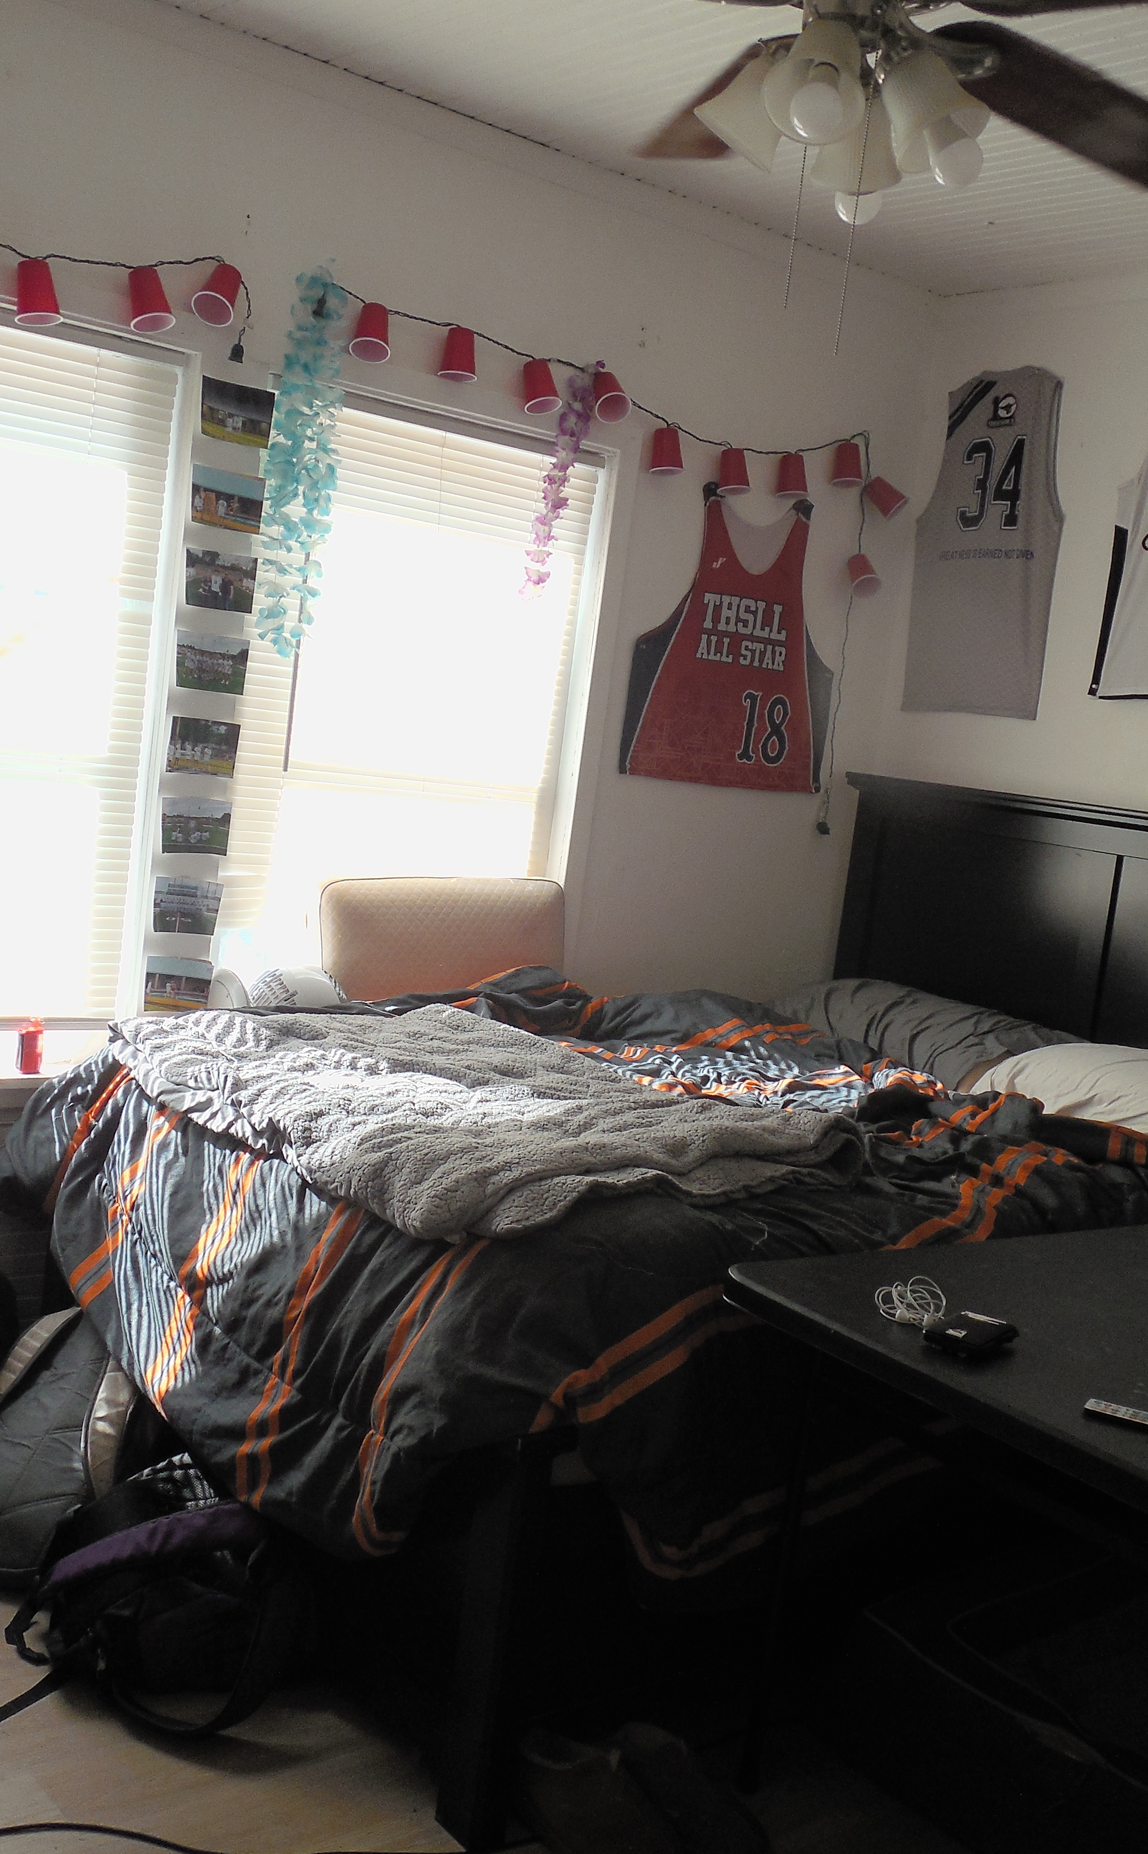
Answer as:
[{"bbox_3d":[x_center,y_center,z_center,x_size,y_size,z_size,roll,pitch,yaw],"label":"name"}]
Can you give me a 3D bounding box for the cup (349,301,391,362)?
[{"bbox_3d":[-0.380,-1.127,3.375,0.077,0.091,0.077,5,-17,1],"label":"cup"}]

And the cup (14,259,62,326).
[{"bbox_3d":[-0.947,-1.121,3.150,0.087,0.112,0.087,-5,5,0],"label":"cup"}]

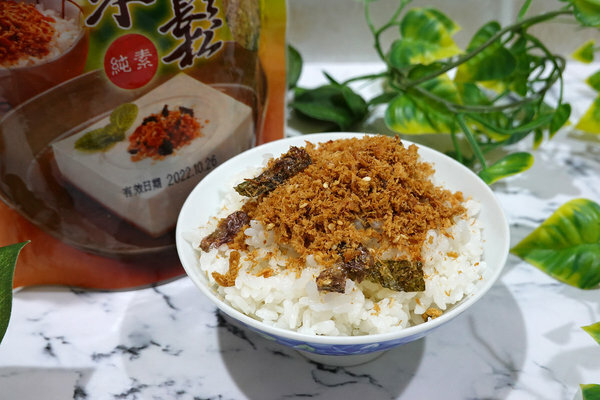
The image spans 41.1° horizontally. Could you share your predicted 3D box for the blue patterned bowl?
[{"bbox_3d":[0.015,0.029,0.299,0.116,0.055,0.116,-2,37,1],"label":"blue patterned bowl"}]

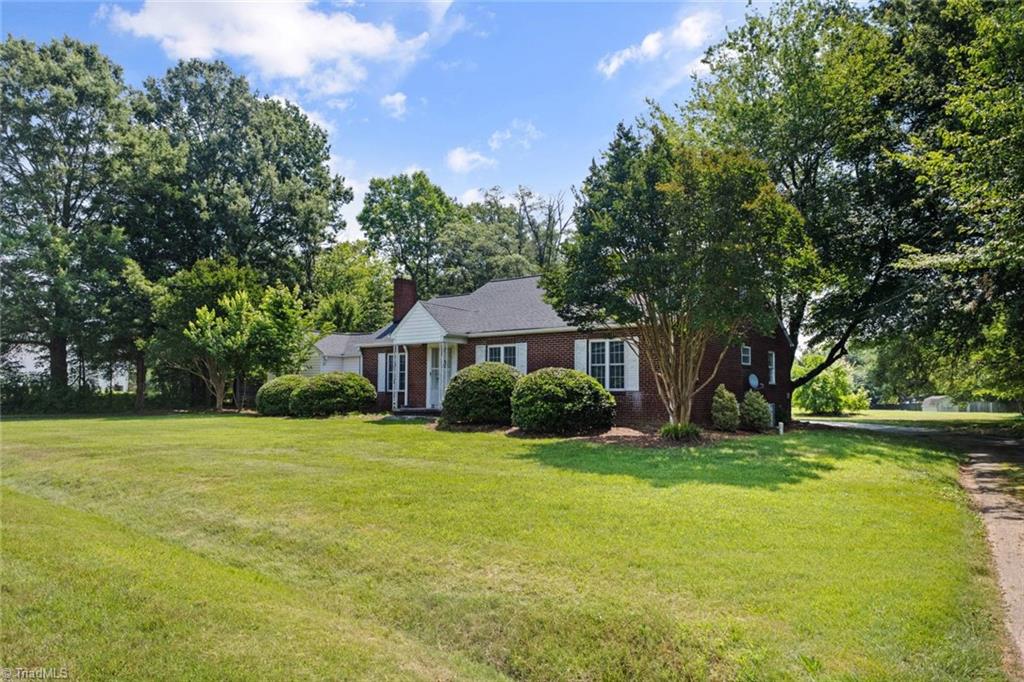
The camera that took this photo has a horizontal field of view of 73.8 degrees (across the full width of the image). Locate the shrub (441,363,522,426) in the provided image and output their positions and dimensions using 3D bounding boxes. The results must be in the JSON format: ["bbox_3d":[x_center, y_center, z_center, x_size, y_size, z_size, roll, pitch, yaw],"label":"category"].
[{"bbox_3d":[-0.894,1.572,20.340,2.350,1.860,2.350,0,-5,0],"label":"shrub"}]

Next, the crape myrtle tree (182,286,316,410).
[{"bbox_3d":[-11.659,0.265,30.081,5.720,5.570,5.720,0,-5,0],"label":"crape myrtle tree"}]

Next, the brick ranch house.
[{"bbox_3d":[0.428,0.096,28.427,18.700,6.100,12.200,-3,-6,36],"label":"brick ranch house"}]

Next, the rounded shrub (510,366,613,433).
[{"bbox_3d":[1.364,1.567,18.434,2.810,1.760,2.810,0,-5,0],"label":"rounded shrub"}]

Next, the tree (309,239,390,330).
[{"bbox_3d":[-10.207,-1.020,42.187,5.800,10.401,5.600,1,-4,-14],"label":"tree"}]

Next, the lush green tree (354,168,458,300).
[{"bbox_3d":[-7.835,-3.966,50.425,7.400,17.481,7.200,1,-4,-9],"label":"lush green tree"}]

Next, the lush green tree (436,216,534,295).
[{"bbox_3d":[-2.239,-2.468,53.323,8.000,14.917,7.600,0,-4,-2],"label":"lush green tree"}]

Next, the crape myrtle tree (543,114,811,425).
[{"bbox_3d":[4.195,-1.785,17.407,6.460,8.130,6.460,0,-5,0],"label":"crape myrtle tree"}]

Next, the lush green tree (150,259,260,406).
[{"bbox_3d":[-15.739,-0.472,35.159,5.310,7.660,5.310,0,-5,0],"label":"lush green tree"}]

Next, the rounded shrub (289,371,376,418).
[{"bbox_3d":[-6.346,1.892,24.126,3.100,1.592,2.700,-3,-5,38],"label":"rounded shrub"}]

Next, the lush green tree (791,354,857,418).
[{"bbox_3d":[15.628,2.086,34.239,3.600,3.123,3.500,-2,-5,24],"label":"lush green tree"}]

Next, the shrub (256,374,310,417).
[{"bbox_3d":[-8.278,2.047,25.619,2.800,1.502,2.700,-3,-5,38],"label":"shrub"}]

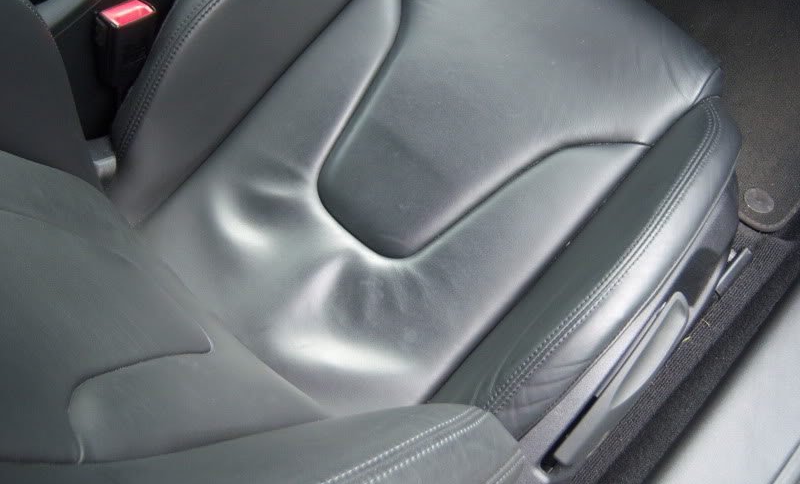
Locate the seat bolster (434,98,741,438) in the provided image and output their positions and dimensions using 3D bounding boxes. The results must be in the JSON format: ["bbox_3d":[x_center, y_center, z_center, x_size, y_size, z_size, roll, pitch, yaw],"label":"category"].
[{"bbox_3d":[0.175,0.040,0.769,0.086,0.102,0.407,39,83,13],"label":"seat bolster"}]

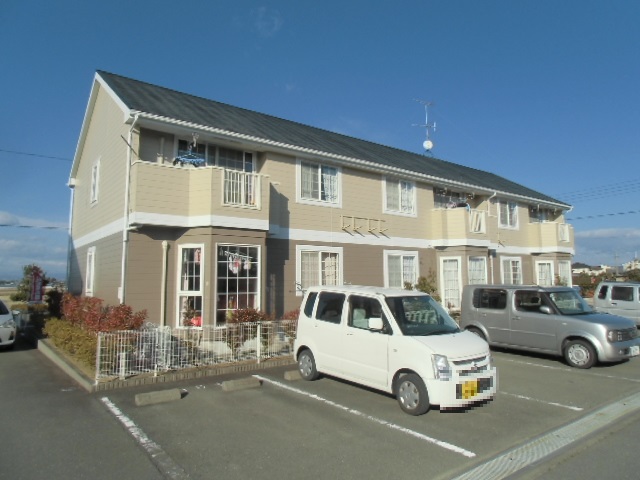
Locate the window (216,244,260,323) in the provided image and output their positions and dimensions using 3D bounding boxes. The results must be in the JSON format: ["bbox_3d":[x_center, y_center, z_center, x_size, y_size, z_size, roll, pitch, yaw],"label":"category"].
[{"bbox_3d":[-2.096,1.177,11.444,1.258,2.103,0.120,4,-7,-37],"label":"window"}]

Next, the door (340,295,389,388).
[{"bbox_3d":[0.703,1.439,6.535,0.180,1.240,1.000,4,-6,-36],"label":"door"}]

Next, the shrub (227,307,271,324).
[{"bbox_3d":[-1.670,2.090,10.364,0.900,1.020,0.750,4,-7,-37],"label":"shrub"}]

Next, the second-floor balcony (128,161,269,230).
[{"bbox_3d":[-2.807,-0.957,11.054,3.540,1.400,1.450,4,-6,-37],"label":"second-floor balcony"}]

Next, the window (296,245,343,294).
[{"bbox_3d":[0.031,0.995,14.150,1.867,1.557,0.120,4,-7,-37],"label":"window"}]

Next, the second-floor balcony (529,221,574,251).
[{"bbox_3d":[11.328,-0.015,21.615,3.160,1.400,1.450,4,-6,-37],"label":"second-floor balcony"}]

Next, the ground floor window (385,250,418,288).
[{"bbox_3d":[3.035,1.195,16.408,1.867,1.557,0.120,4,-7,-37],"label":"ground floor window"}]

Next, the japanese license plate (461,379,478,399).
[{"bbox_3d":[1.858,1.837,5.478,0.330,0.165,0.020,3,-6,-34],"label":"japanese license plate"}]

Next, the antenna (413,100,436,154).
[{"bbox_3d":[5.444,-5.920,23.129,1.250,3.000,0.850,-1,-5,11],"label":"antenna"}]

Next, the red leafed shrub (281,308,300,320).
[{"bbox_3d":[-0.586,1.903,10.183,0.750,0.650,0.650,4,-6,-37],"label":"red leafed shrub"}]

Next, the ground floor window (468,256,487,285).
[{"bbox_3d":[6.347,1.739,17.792,1.268,2.103,0.120,4,-7,-37],"label":"ground floor window"}]

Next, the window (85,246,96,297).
[{"bbox_3d":[-7.205,1.004,13.981,0.120,1.572,1.081,4,-7,-37],"label":"window"}]

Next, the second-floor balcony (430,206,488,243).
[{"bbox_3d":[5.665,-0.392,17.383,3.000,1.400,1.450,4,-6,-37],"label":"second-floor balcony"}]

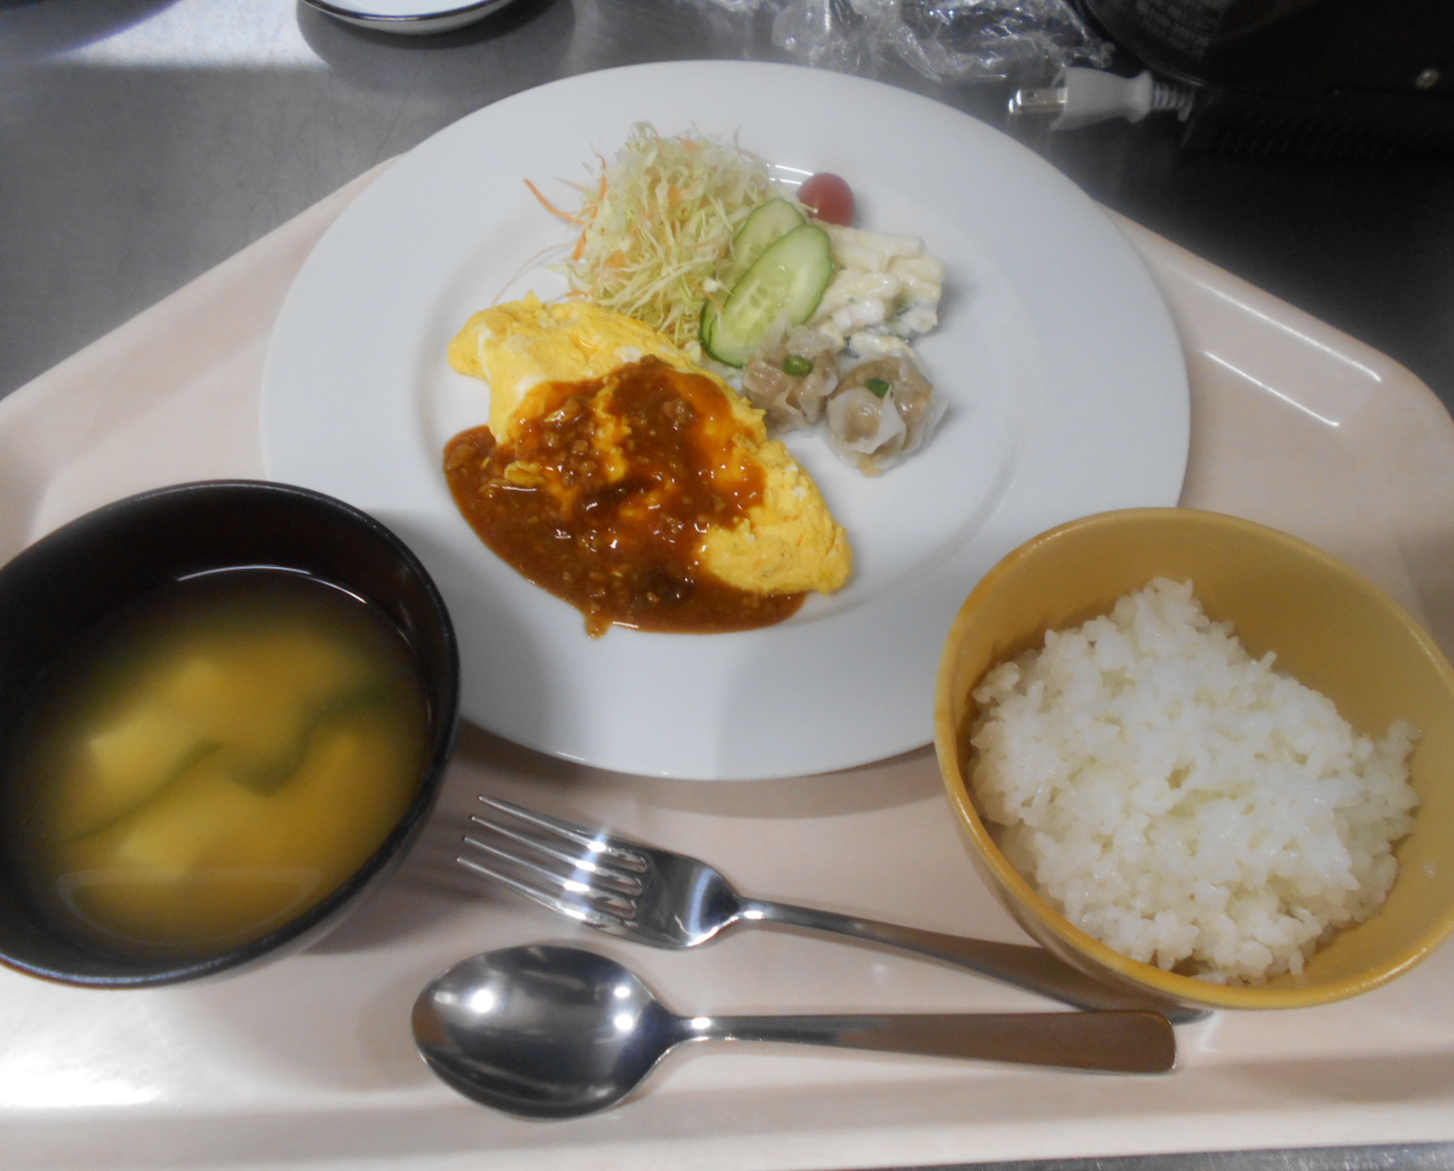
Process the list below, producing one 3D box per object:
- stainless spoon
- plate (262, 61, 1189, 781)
[{"bbox_3d":[0.016,0.104,0.269,0.176,0.021,0.037,2,60,0],"label":"stainless spoon"},{"bbox_3d":[0.001,-0.064,0.365,0.274,0.025,0.274,1,60,-1],"label":"plate"}]

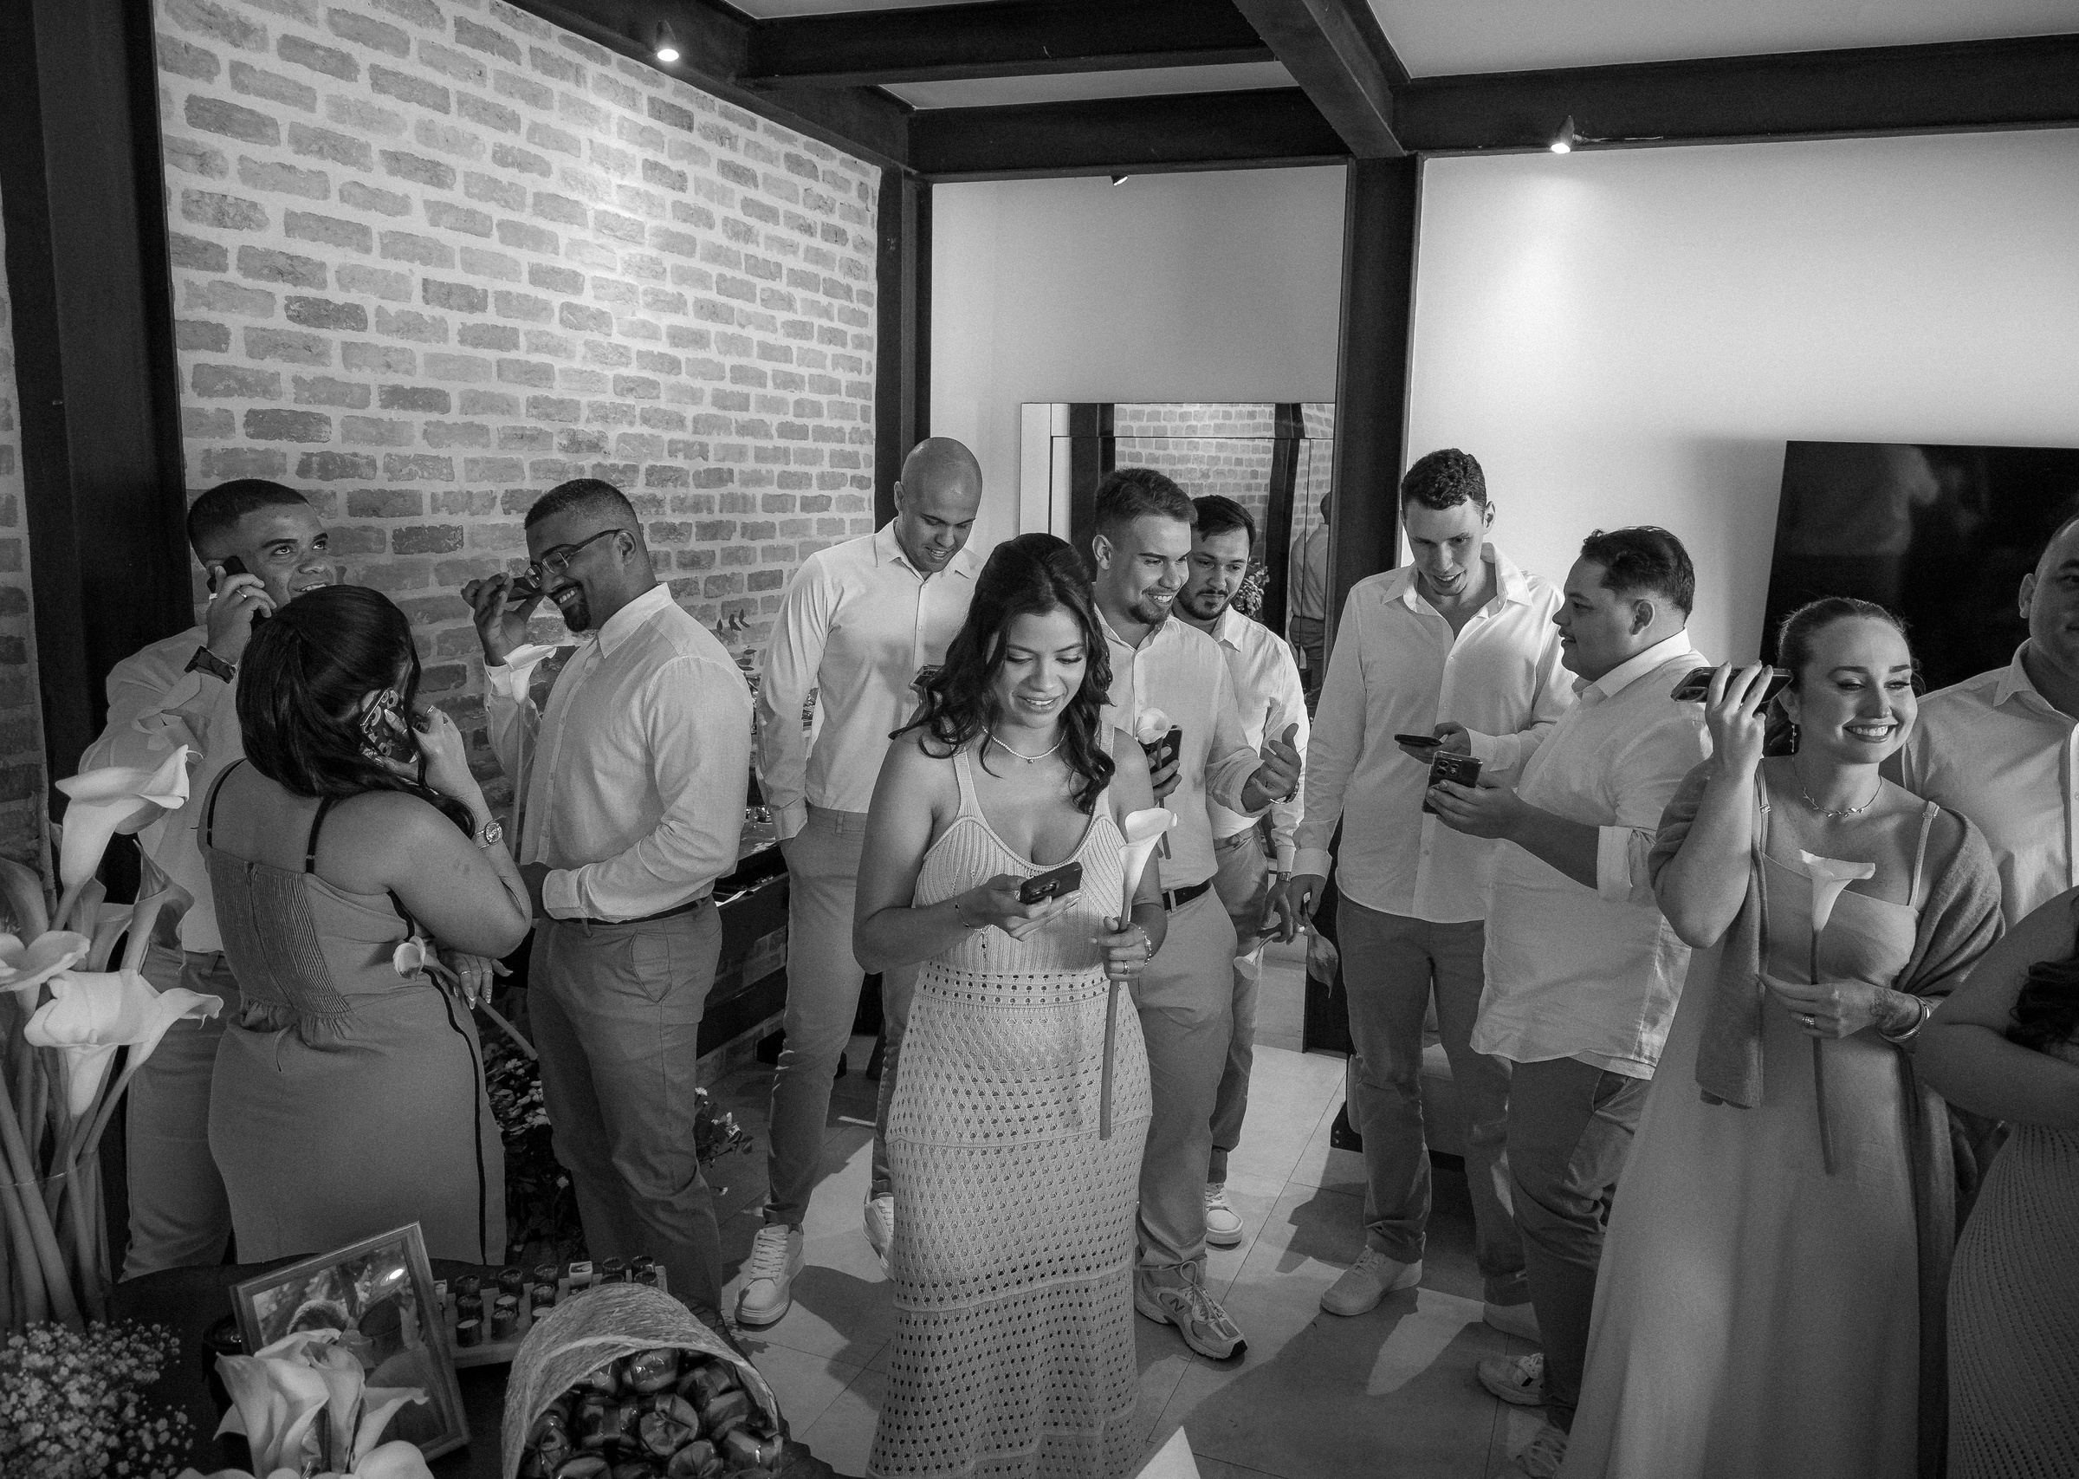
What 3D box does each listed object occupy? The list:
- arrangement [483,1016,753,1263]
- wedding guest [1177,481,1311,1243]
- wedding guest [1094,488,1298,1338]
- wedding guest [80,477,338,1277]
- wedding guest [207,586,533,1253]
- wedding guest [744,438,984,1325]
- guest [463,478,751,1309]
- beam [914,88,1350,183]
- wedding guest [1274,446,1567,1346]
[{"bbox_3d":[-0.973,0.911,3.418,0.380,0.410,0.570,6,10,21],"label":"arrangement"},{"bbox_3d":[0.410,0.303,3.415,0.500,1.700,0.380,3,10,6],"label":"wedding guest"},{"bbox_3d":[0.238,0.354,2.928,0.530,1.750,0.470,-1,10,-17],"label":"wedding guest"},{"bbox_3d":[-1.225,0.438,2.351,0.520,1.680,0.450,-5,12,-36],"label":"wedding guest"},{"bbox_3d":[-0.879,0.574,1.997,0.450,1.550,0.400,4,10,14],"label":"wedding guest"},{"bbox_3d":[-0.320,0.284,3.081,0.550,1.800,0.450,1,10,-7],"label":"wedding guest"},{"bbox_3d":[-0.773,0.391,2.655,0.520,1.700,0.490,-5,12,-34],"label":"guest"},{"bbox_3d":[0.259,-1.811,4.426,1.315,0.210,0.130,6,10,21],"label":"beam"},{"bbox_3d":[0.790,0.313,3.070,0.560,1.820,0.450,4,10,11],"label":"wedding guest"}]

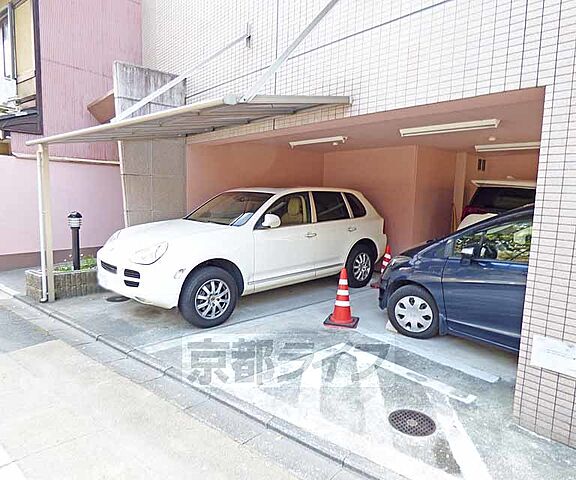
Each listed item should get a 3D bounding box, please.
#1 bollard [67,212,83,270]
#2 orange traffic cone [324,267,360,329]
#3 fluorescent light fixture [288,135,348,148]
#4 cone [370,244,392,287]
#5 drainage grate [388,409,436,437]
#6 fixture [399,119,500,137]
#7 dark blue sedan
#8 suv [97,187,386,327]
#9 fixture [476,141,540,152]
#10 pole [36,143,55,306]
[{"bbox_3d":[-3.248,0.020,5.301,0.210,0.900,0.210,-5,10,-45],"label":"bollard"},{"bbox_3d":[0.702,0.686,4.361,0.375,0.700,0.375,4,7,18],"label":"orange traffic cone"},{"bbox_3d":[0.463,-1.723,6.001,0.130,0.100,1.240,-5,10,-45],"label":"fluorescent light fixture"},{"bbox_3d":[1.751,0.441,6.082,0.380,0.700,0.380,-5,10,-45],"label":"cone"},{"bbox_3d":[0.875,1.293,2.438,0.315,0.020,0.315,2,7,0],"label":"drainage grate"},{"bbox_3d":[2.110,-1.506,4.647,0.200,0.090,1.240,-5,10,-45],"label":"fixture"},{"bbox_3d":[2.851,0.366,3.497,4.000,1.550,1.700,7,9,44],"label":"dark blue sedan"},{"bbox_3d":[-0.382,-0.009,5.601,4.780,1.690,1.930,-6,11,-41],"label":"suv"},{"bbox_3d":[3.883,-1.592,5.900,0.200,0.090,1.240,-5,10,-45],"label":"fixture"},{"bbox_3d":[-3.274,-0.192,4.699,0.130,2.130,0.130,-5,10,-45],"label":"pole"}]

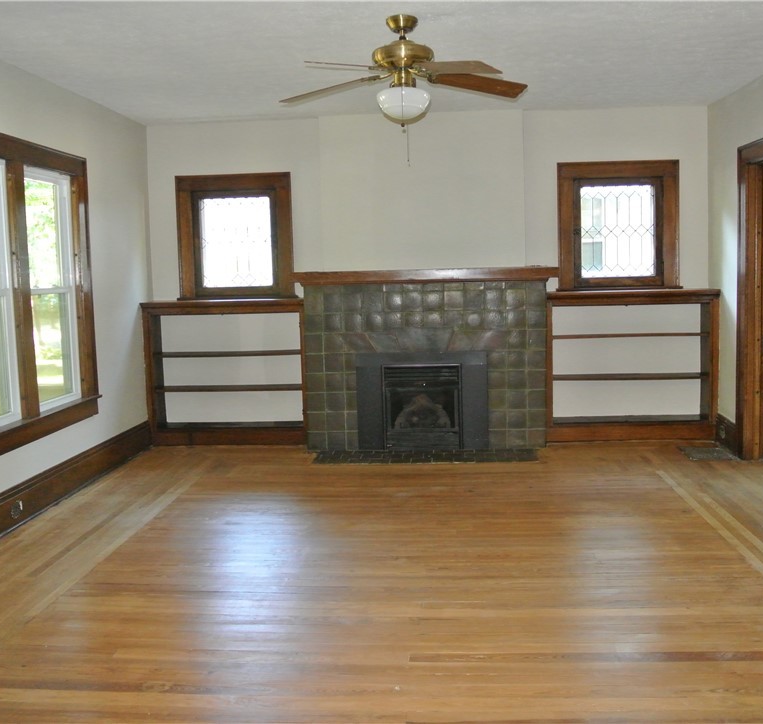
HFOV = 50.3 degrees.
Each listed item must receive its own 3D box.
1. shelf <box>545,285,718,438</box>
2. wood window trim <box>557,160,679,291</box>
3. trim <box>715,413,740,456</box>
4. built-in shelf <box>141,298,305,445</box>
[{"bbox_3d":[1.978,0.024,6.541,1.334,1.206,0.337,-1,7,5],"label":"shelf"},{"bbox_3d":[1.923,-1.093,6.584,0.969,1.030,0.078,-1,7,5],"label":"wood window trim"},{"bbox_3d":[2.604,0.550,6.126,0.031,0.225,0.503,-1,7,5],"label":"trim"},{"bbox_3d":[-1.272,0.075,6.817,1.336,1.192,0.337,-1,7,5],"label":"built-in shelf"}]

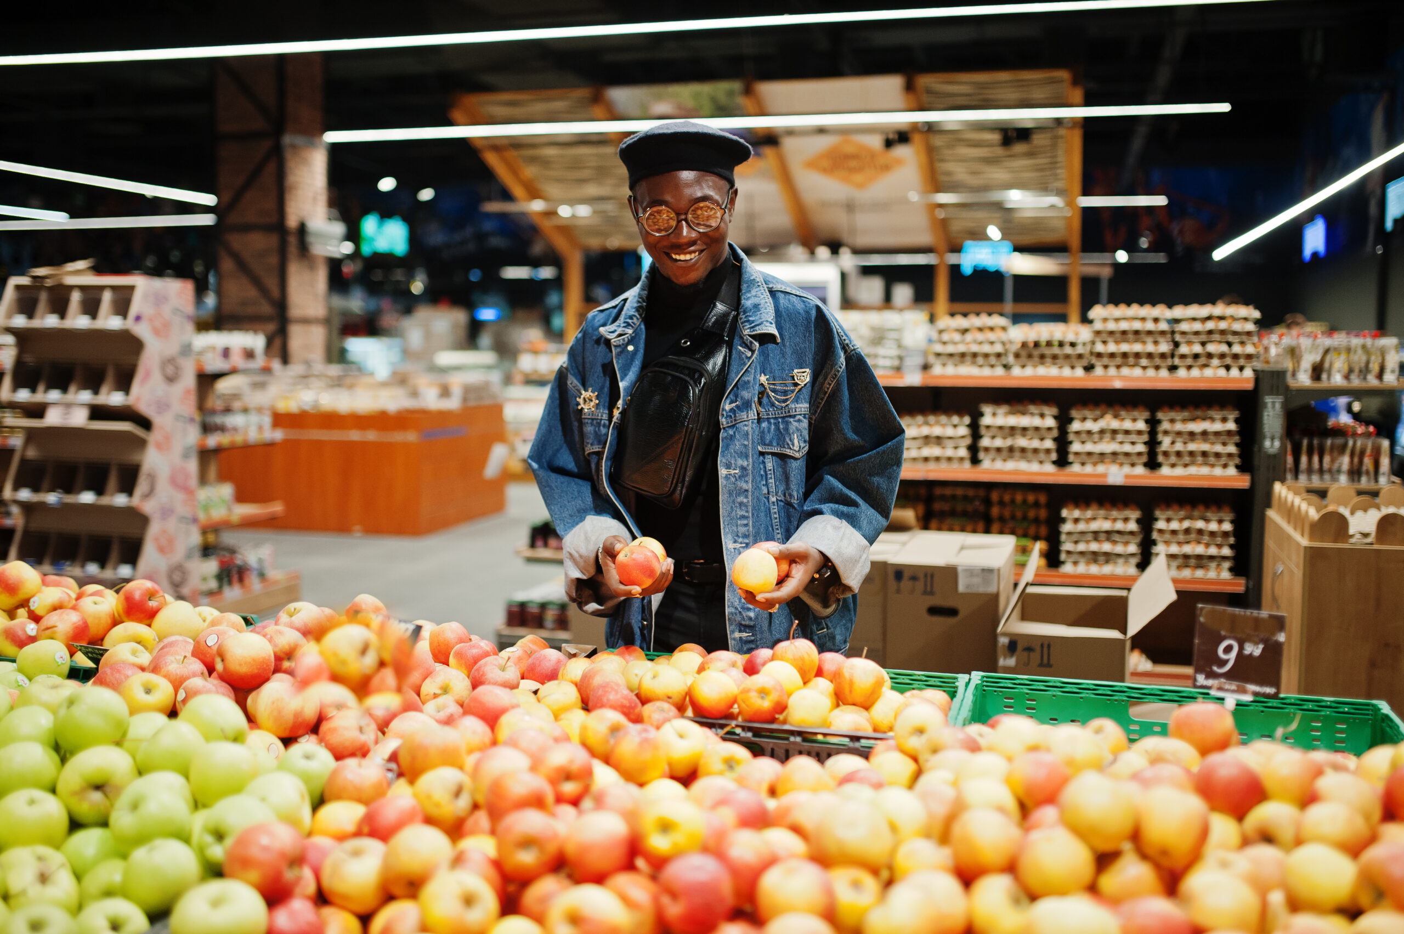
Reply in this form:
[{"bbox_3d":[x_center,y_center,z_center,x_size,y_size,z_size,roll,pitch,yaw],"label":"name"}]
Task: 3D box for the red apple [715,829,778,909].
[{"bbox_3d":[0.042,0.405,1.380,0.076,0.071,0.076,0,5,0],"label":"red apple"}]

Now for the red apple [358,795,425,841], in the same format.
[{"bbox_3d":[-0.334,0.383,1.470,0.071,0.066,0.071,2,5,14],"label":"red apple"}]

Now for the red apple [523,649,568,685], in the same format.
[{"bbox_3d":[-0.245,0.321,2.150,0.072,0.068,0.072,0,5,-7],"label":"red apple"}]

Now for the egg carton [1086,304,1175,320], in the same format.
[{"bbox_3d":[1.685,-0.610,5.360,0.300,0.068,0.300,2,5,14],"label":"egg carton"}]

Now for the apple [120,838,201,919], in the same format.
[{"bbox_3d":[-0.506,0.383,1.275,0.076,0.071,0.076,0,5,0],"label":"apple"}]

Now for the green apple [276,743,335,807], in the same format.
[{"bbox_3d":[-0.475,0.371,1.640,0.071,0.070,0.071,-1,5,-16],"label":"green apple"}]

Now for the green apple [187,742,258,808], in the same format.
[{"bbox_3d":[-0.551,0.354,1.570,0.077,0.071,0.077,-1,5,-20],"label":"green apple"}]

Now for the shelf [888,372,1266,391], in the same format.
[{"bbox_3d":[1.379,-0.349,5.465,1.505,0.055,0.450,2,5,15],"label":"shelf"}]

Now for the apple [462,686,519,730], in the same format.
[{"bbox_3d":[-0.282,0.325,1.830,0.075,0.069,0.075,2,5,14],"label":"apple"}]

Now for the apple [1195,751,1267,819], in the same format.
[{"bbox_3d":[0.586,0.351,1.510,0.077,0.072,0.077,0,5,0],"label":"apple"}]

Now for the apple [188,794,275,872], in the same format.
[{"bbox_3d":[-0.470,0.368,1.370,0.078,0.073,0.078,-1,5,-19],"label":"apple"}]

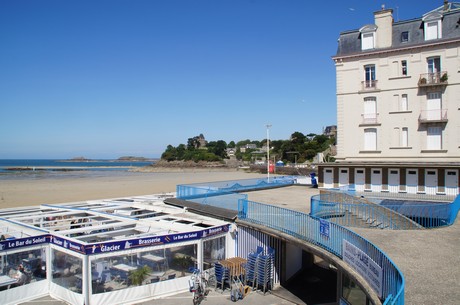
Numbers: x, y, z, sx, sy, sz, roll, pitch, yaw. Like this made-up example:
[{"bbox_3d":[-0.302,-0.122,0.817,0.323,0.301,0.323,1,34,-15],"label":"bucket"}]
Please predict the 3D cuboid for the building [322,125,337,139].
[{"bbox_3d":[62.800,-10.540,205.000,12.000,11.000,10.000,-1,-1,34],"label":"building"}]

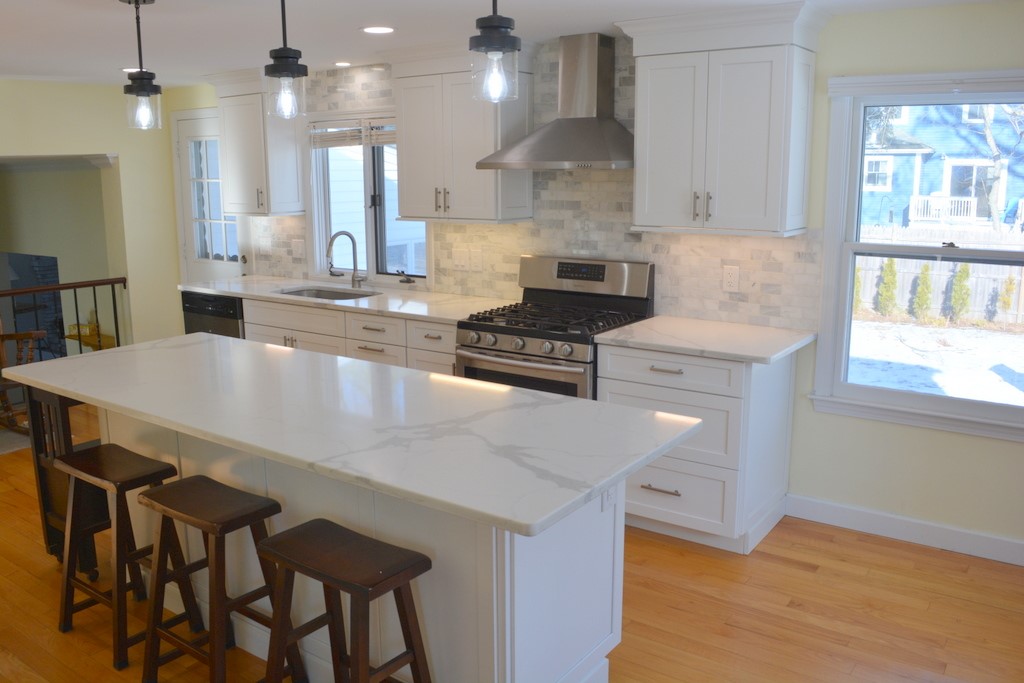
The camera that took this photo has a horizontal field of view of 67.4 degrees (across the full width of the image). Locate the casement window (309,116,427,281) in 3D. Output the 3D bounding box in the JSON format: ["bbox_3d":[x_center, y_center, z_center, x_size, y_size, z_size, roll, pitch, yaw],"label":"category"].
[{"bbox_3d":[-0.942,-0.945,5.010,1.027,1.025,0.090,8,14,34],"label":"casement window"}]

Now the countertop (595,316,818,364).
[{"bbox_3d":[0.879,-0.018,3.489,0.776,0.033,0.655,8,14,34],"label":"countertop"}]

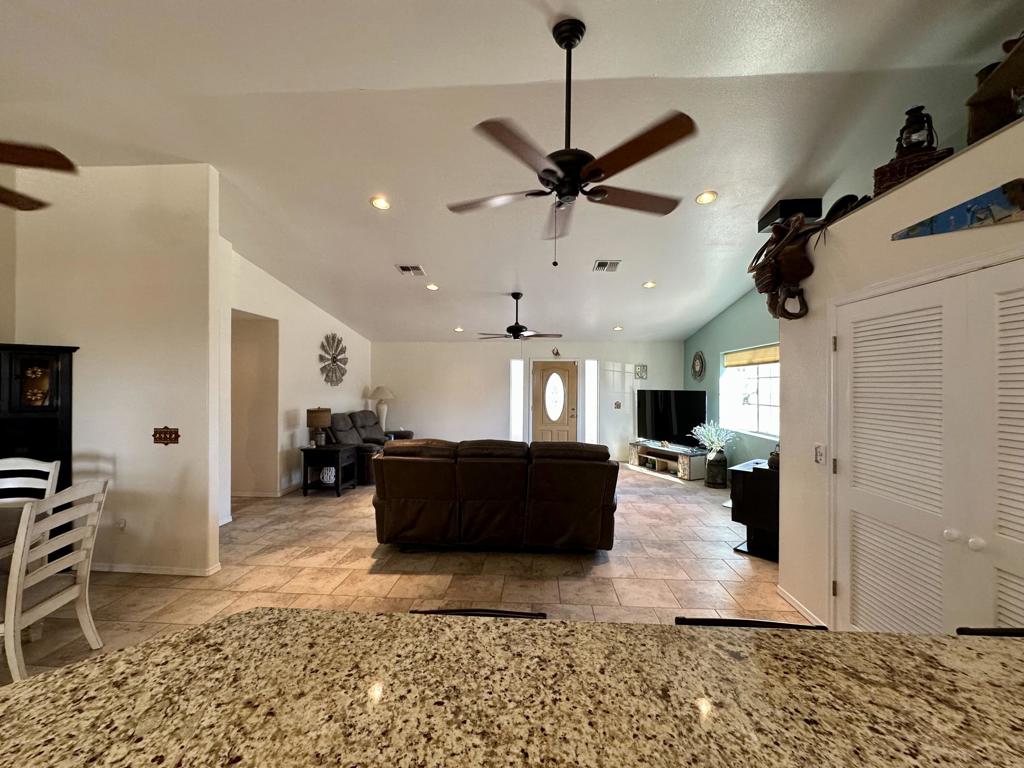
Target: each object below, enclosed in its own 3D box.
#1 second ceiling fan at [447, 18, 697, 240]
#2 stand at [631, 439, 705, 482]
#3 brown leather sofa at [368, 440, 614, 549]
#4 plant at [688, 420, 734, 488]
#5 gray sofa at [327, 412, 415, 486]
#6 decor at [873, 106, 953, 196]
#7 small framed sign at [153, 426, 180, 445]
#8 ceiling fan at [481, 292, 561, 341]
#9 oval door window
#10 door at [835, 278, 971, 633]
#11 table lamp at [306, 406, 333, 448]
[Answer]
[{"bbox_3d":[0.286,-1.378,2.084,1.290,0.920,1.290,0,0,4],"label":"second ceiling fan"},{"bbox_3d":[2.783,1.370,7.507,0.410,0.400,1.500,0,0,-23],"label":"stand"},{"bbox_3d":[-0.150,1.070,4.370,2.310,1.030,0.980,0,0,4],"label":"brown leather sofa"},{"bbox_3d":[3.053,1.069,6.307,0.660,1.010,0.600,0,0,3],"label":"plant"},{"bbox_3d":[-2.484,1.038,7.257,0.990,1.070,1.760,0,0,8],"label":"gray sofa"},{"bbox_3d":[2.159,-1.227,2.184,0.270,0.460,0.200,0,0,3],"label":"decor"},{"bbox_3d":[-2.873,0.430,3.438,0.247,0.151,0.020,0,0,4],"label":"small framed sign"},{"bbox_3d":[0.077,-0.958,5.866,1.290,0.663,1.290,0,0,4],"label":"ceiling fan"},{"bbox_3d":[0.881,0.268,8.461,0.411,0.994,0.040,0,0,4],"label":"oval door window"},{"bbox_3d":[1.981,0.555,2.152,0.045,2.040,0.785,0,0,3],"label":"door"},{"bbox_3d":[-2.839,0.612,6.117,0.330,0.565,0.330,0,0,3],"label":"table lamp"}]

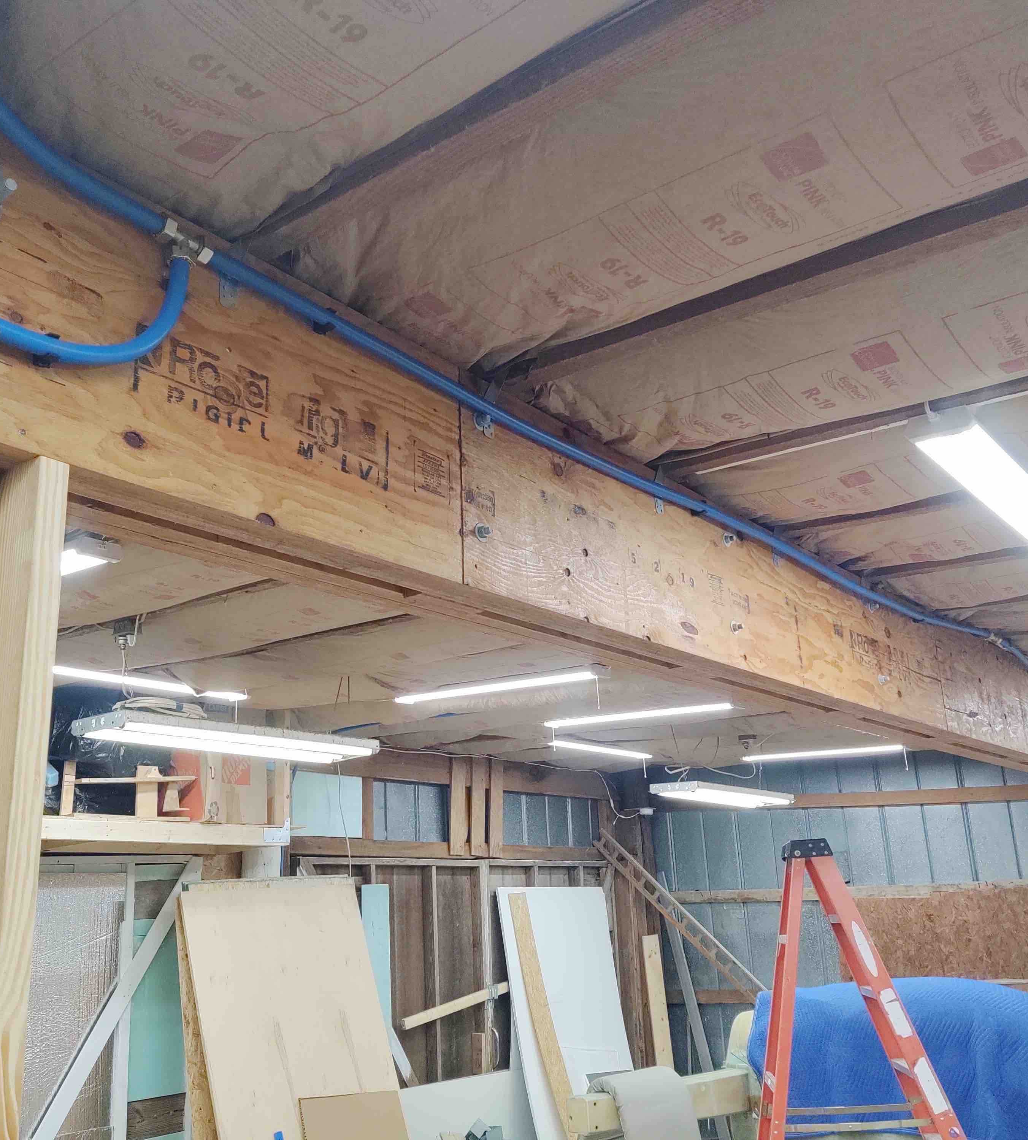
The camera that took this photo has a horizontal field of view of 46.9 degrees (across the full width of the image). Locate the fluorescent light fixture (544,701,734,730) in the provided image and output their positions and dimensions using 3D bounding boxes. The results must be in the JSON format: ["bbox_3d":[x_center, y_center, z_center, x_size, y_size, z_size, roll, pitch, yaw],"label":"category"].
[{"bbox_3d":[0.656,0.793,6.505,1.180,0.060,0.115,-11,-18,36],"label":"fluorescent light fixture"}]

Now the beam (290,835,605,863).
[{"bbox_3d":[-0.302,1.989,8.388,0.040,0.096,3.450,-15,-21,35],"label":"beam"}]

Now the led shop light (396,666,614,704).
[{"bbox_3d":[-0.083,0.543,5.622,1.180,0.045,0.130,-13,-19,35],"label":"led shop light"}]

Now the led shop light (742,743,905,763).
[{"bbox_3d":[2.155,1.266,8.316,1.180,0.045,0.130,-13,-19,35],"label":"led shop light"}]

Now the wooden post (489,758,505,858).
[{"bbox_3d":[-0.146,1.715,8.648,0.040,0.740,0.140,-15,-21,35],"label":"wooden post"}]

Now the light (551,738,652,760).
[{"bbox_3d":[0.592,1.185,7.869,0.115,0.060,1.180,-15,-21,35],"label":"light"}]

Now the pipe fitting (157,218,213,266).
[{"bbox_3d":[-0.436,-0.432,1.578,0.037,0.054,0.084,-13,-19,35],"label":"pipe fitting"}]

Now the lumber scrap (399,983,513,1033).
[{"bbox_3d":[-0.357,2.905,7.923,0.040,0.066,1.130,-15,-13,35],"label":"lumber scrap"}]

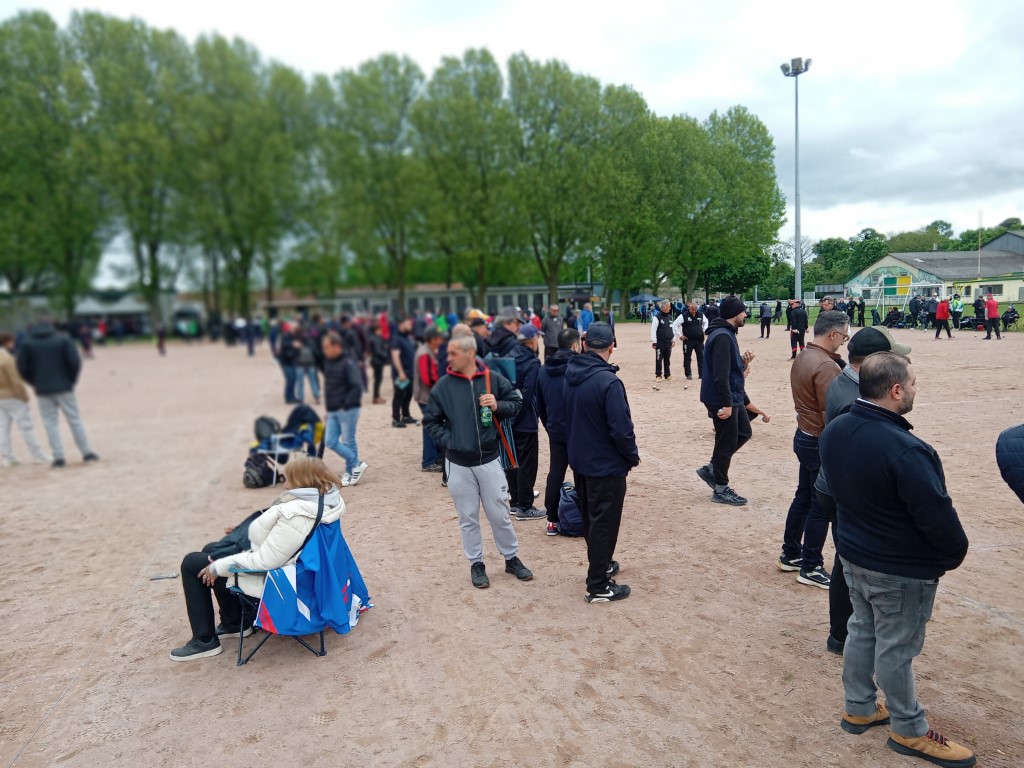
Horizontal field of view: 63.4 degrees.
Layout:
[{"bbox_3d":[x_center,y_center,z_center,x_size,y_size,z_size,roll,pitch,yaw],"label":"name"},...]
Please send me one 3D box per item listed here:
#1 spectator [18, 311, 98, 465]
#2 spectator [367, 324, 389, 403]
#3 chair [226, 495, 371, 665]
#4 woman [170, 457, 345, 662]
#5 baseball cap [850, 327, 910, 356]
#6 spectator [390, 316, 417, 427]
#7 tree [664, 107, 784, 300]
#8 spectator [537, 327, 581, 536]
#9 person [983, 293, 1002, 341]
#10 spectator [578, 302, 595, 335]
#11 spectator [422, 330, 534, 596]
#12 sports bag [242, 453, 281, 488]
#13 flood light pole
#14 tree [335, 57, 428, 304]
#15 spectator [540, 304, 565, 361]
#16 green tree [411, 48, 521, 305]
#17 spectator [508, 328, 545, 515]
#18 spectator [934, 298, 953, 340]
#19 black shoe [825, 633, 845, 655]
[{"bbox_3d":[-5.755,0.081,10.488,0.660,1.890,0.450,-5,6,-27],"label":"spectator"},{"bbox_3d":[-2.787,-0.423,17.292,0.360,1.650,0.470,0,5,18],"label":"spectator"},{"bbox_3d":[-1.184,1.050,4.681,0.720,0.840,0.720,-3,5,-8],"label":"chair"},{"bbox_3d":[-1.420,0.941,4.631,0.950,1.060,0.600,-3,5,-16],"label":"woman"},{"bbox_3d":[1.822,-0.210,4.100,0.270,0.140,0.185,-1,5,5],"label":"baseball cap"},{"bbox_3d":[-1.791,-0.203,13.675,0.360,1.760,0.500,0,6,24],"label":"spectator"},{"bbox_3d":[22.719,-18.263,88.974,11.800,22.296,11.500,-2,5,0],"label":"tree"},{"bbox_3d":[0.431,0.359,6.841,0.530,1.700,0.400,1,6,30],"label":"spectator"},{"bbox_3d":[19.270,-2.690,33.218,0.660,1.770,0.500,-3,5,-15],"label":"person"},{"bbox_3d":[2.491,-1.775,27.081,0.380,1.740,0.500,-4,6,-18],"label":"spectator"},{"bbox_3d":[-0.220,0.498,5.581,0.680,1.700,0.450,-4,6,-17],"label":"spectator"},{"bbox_3d":[-2.763,0.945,9.100,0.280,0.400,0.340,-6,6,-36],"label":"sports bag"},{"bbox_3d":[18.584,-12.427,54.202,1.900,17.330,1.400,0,6,20],"label":"flood light pole"},{"bbox_3d":[-12.310,-17.698,77.833,9.500,25.349,9.500,-2,5,0],"label":"tree"},{"bbox_3d":[0.940,-0.898,18.732,0.550,1.760,0.360,-2,5,0],"label":"spectator"},{"bbox_3d":[-4.424,-18.332,78.806,10.000,25.954,10.000,-2,5,0],"label":"green tree"},{"bbox_3d":[0.072,0.335,7.272,0.420,1.690,0.500,-4,6,-20],"label":"spectator"},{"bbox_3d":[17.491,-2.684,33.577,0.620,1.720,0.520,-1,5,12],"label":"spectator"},{"bbox_3d":[1.778,1.353,4.315,0.290,0.105,0.110,2,7,35],"label":"black shoe"}]

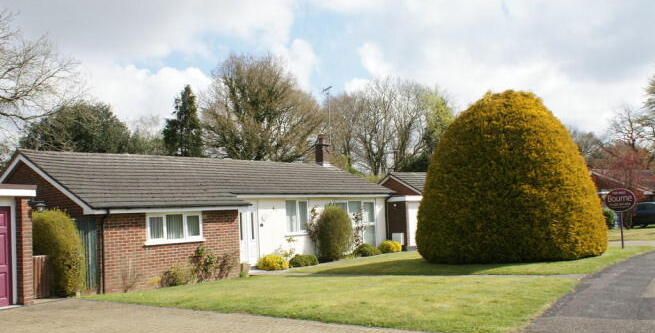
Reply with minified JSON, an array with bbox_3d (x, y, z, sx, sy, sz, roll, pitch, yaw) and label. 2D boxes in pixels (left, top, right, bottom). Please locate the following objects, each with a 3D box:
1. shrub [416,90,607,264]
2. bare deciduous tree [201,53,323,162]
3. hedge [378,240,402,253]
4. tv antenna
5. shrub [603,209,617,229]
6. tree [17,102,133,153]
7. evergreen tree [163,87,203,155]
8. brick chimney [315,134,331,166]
[{"bbox_3d":[5.891,0.226,17.514,5.650,5.230,5.600,-4,-5,18],"label":"shrub"},{"bbox_3d":[-4.726,-1.540,39.796,8.940,13.600,8.490,-2,-5,-7],"label":"bare deciduous tree"},{"bbox_3d":[2.377,3.030,20.601,0.900,0.470,0.800,-3,-5,6],"label":"hedge"},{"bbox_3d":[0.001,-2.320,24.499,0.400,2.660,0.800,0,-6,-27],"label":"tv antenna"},{"bbox_3d":[15.757,2.983,31.002,1.250,1.130,1.200,-5,-6,26],"label":"shrub"},{"bbox_3d":[-16.534,0.556,35.722,7.390,9.830,7.020,0,-5,-25],"label":"tree"},{"bbox_3d":[-10.404,-0.238,39.727,3.300,11.530,3.300,-1,-5,-15],"label":"evergreen tree"},{"bbox_3d":[-0.179,-0.707,24.499,0.500,1.420,0.520,-7,-7,42],"label":"brick chimney"}]

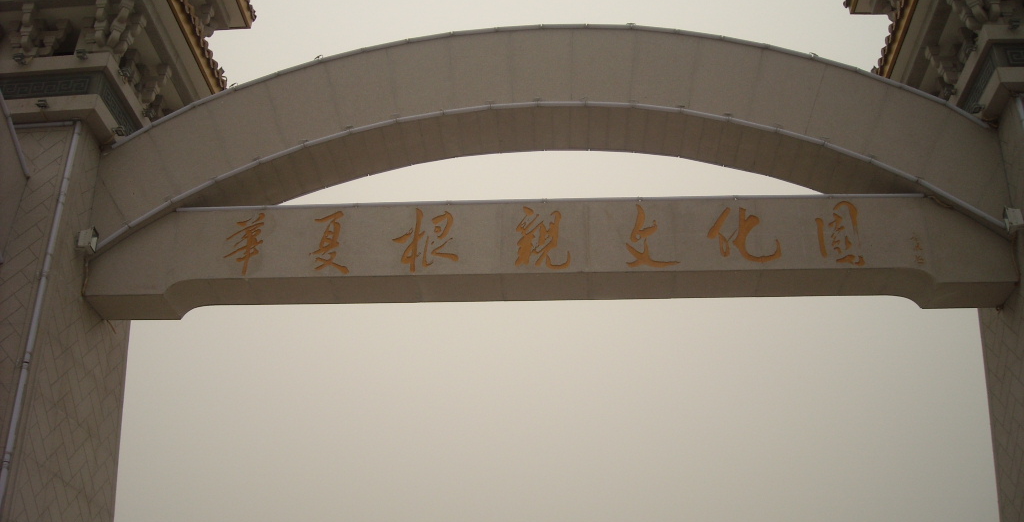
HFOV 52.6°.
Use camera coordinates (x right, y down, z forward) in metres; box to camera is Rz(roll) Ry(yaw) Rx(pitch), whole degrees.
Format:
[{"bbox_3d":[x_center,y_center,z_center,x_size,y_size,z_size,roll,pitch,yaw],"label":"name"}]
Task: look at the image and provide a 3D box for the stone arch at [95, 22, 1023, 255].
[{"bbox_3d":[0.644,-2.490,23.712,19.836,5.871,1.862,-1,-27,3],"label":"stone arch"}]

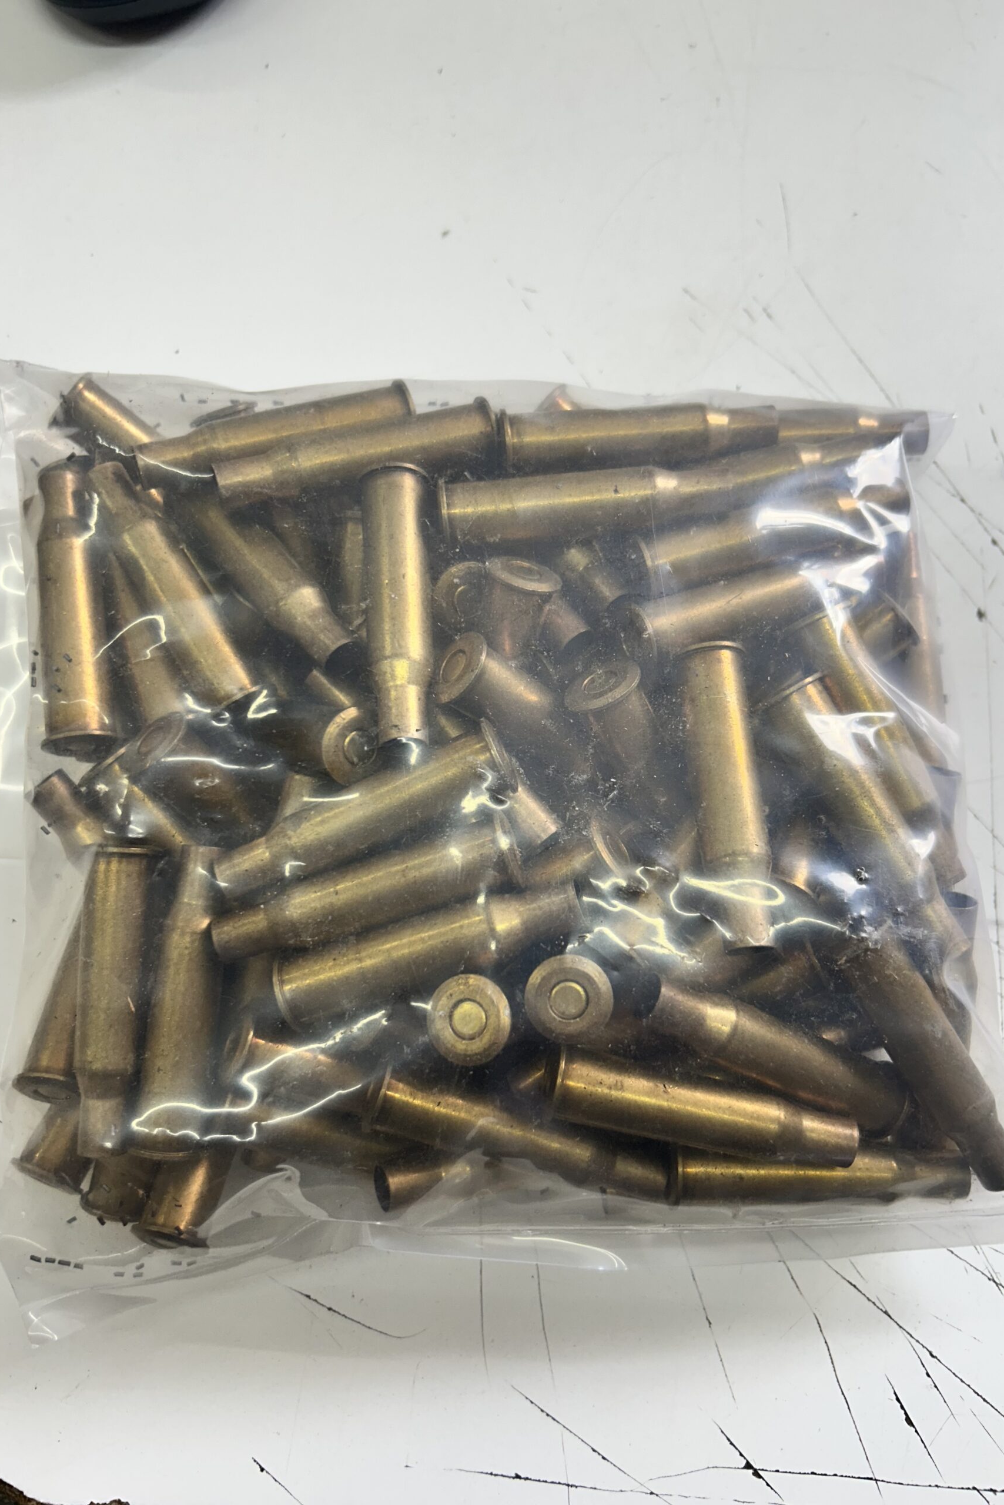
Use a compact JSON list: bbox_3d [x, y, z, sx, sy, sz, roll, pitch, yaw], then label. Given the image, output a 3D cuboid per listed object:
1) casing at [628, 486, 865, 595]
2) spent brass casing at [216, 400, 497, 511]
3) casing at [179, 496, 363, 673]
[{"bbox_3d":[0.052,-0.042,0.221,0.054,0.014,0.014,-14,72,2],"label":"casing"},{"bbox_3d":[-0.027,-0.056,0.216,0.054,0.014,0.014,-14,72,-12],"label":"spent brass casing"},{"bbox_3d":[-0.050,-0.038,0.232,0.014,0.014,0.054,-42,78,-7],"label":"casing"}]

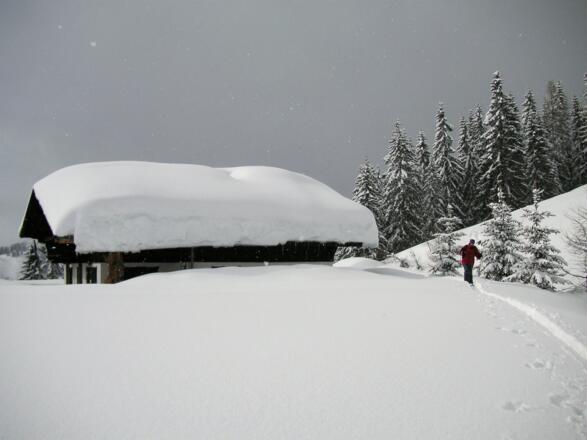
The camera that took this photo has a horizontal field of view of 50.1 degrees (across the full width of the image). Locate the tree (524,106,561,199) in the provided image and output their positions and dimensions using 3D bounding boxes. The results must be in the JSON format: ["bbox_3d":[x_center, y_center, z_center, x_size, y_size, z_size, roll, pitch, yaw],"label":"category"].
[{"bbox_3d":[23.673,-6.217,60.000,3.660,9.280,3.660,0,-2,0],"label":"tree"}]

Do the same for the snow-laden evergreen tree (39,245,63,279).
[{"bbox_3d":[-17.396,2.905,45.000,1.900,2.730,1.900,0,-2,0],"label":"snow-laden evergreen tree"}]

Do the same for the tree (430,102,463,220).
[{"bbox_3d":[13.993,-4.770,57.000,3.030,11.810,3.030,0,-2,0],"label":"tree"}]

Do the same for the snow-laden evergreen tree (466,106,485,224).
[{"bbox_3d":[19.254,-5.524,66.000,2.700,12.840,2.700,0,-2,0],"label":"snow-laden evergreen tree"}]

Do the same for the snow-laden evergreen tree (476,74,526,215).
[{"bbox_3d":[20.178,-6.856,61.000,5.000,14.980,5.000,0,-2,0],"label":"snow-laden evergreen tree"}]

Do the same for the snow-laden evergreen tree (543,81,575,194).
[{"bbox_3d":[29.149,-8.745,69.000,3.800,13.200,3.800,0,-2,0],"label":"snow-laden evergreen tree"}]

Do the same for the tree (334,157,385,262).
[{"bbox_3d":[5.544,-0.674,47.000,3.080,7.570,3.080,0,-2,0],"label":"tree"}]

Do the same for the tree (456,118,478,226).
[{"bbox_3d":[17.926,-4.507,65.000,2.800,12.020,2.800,0,-2,0],"label":"tree"}]

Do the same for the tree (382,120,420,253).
[{"bbox_3d":[9.340,-2.798,54.000,3.460,11.540,3.460,0,-2,0],"label":"tree"}]

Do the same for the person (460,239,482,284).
[{"bbox_3d":[6.753,1.593,23.800,0.800,1.780,0.550,1,-3,-18],"label":"person"}]

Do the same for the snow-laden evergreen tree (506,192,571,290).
[{"bbox_3d":[9.764,0.797,25.000,2.500,4.100,2.500,0,-2,0],"label":"snow-laden evergreen tree"}]

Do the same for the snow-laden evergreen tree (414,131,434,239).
[{"bbox_3d":[12.530,-3.204,60.000,2.440,10.710,2.440,0,-2,0],"label":"snow-laden evergreen tree"}]

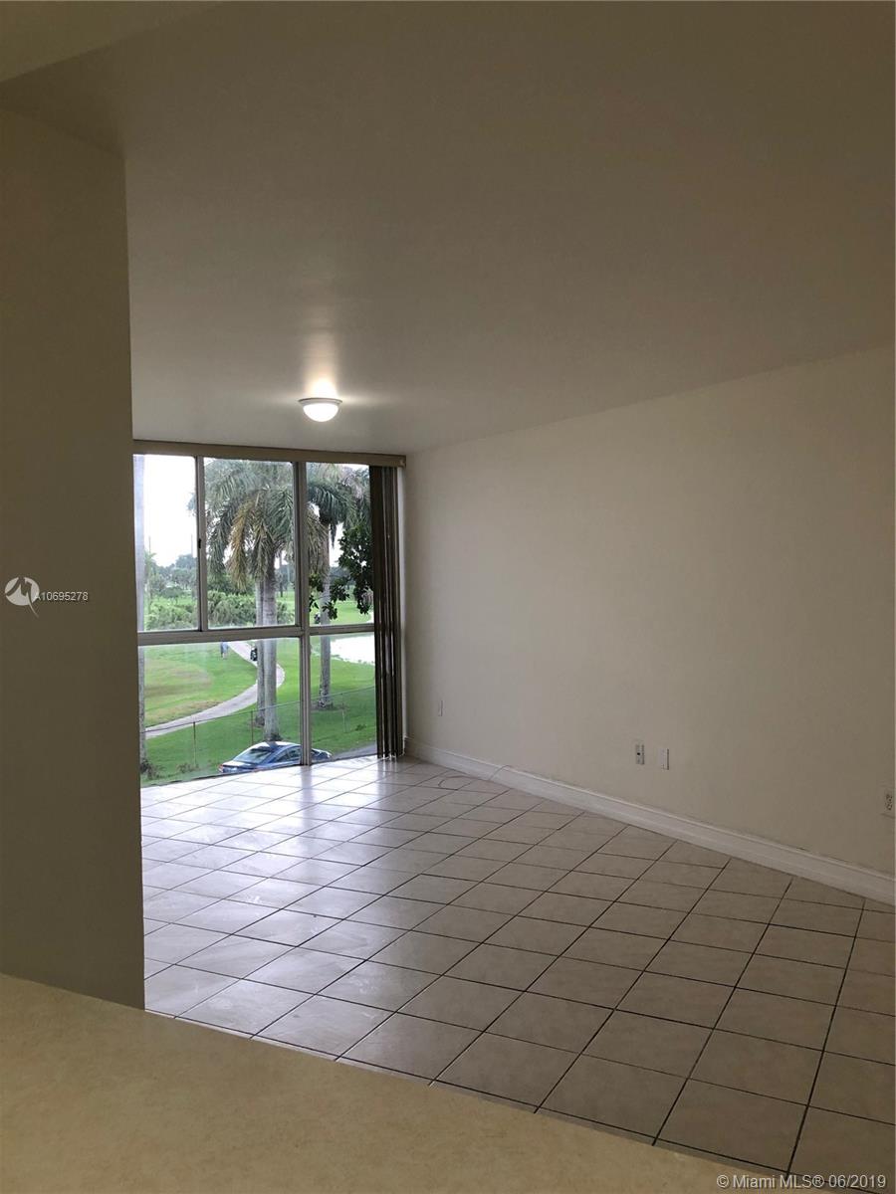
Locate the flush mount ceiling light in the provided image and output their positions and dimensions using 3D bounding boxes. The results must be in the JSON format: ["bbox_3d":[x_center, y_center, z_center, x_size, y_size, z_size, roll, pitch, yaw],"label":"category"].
[{"bbox_3d":[-0.669,-0.977,5.096,0.236,0.118,0.236,-1,2,0],"label":"flush mount ceiling light"}]

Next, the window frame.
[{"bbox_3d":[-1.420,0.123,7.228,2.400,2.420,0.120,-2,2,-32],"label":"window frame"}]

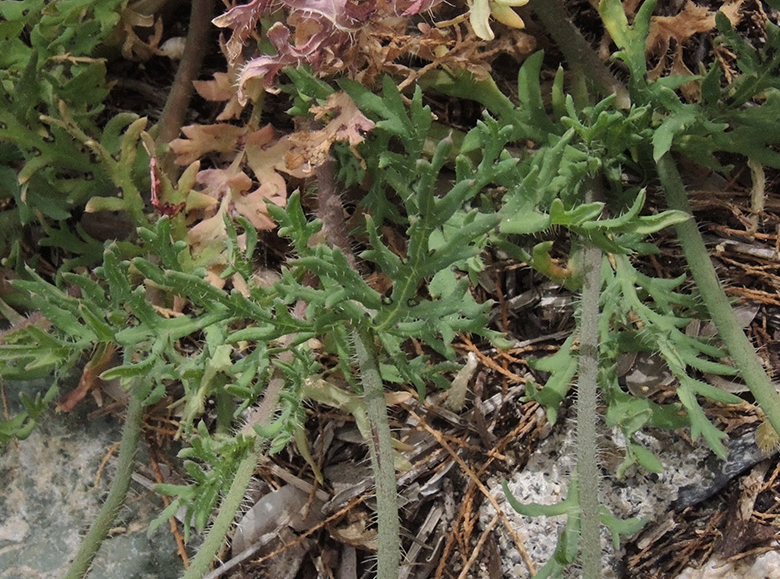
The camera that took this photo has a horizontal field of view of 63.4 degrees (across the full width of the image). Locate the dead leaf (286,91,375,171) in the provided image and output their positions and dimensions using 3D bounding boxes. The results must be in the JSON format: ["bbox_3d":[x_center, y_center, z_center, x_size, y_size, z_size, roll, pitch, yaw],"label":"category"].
[{"bbox_3d":[-0.045,-0.120,0.480,0.070,0.028,0.036,-33,54,-28],"label":"dead leaf"}]

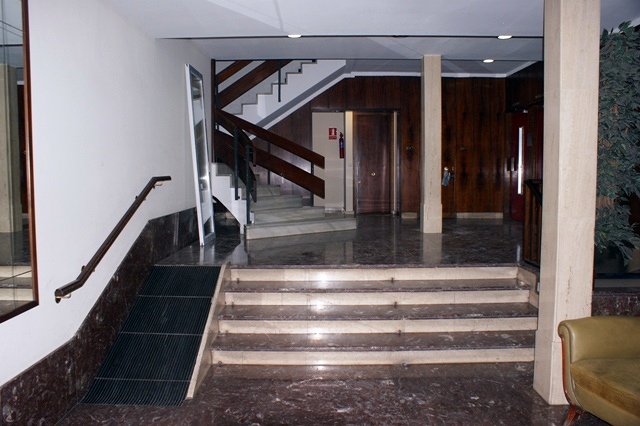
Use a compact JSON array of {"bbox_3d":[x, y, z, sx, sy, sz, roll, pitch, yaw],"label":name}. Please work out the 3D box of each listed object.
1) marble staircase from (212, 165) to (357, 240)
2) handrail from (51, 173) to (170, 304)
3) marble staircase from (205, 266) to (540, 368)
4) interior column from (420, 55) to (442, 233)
[{"bbox_3d":[-0.789,-0.216,7.828,2.214,1.006,1.811,-3,5,-36],"label":"marble staircase"},{"bbox_3d":[-1.566,0.081,3.910,0.101,0.775,2.264,0,4,0],"label":"handrail"},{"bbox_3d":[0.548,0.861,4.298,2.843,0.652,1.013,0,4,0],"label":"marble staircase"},{"bbox_3d":[1.719,-1.038,7.365,0.287,2.690,0.272,0,4,0],"label":"interior column"}]

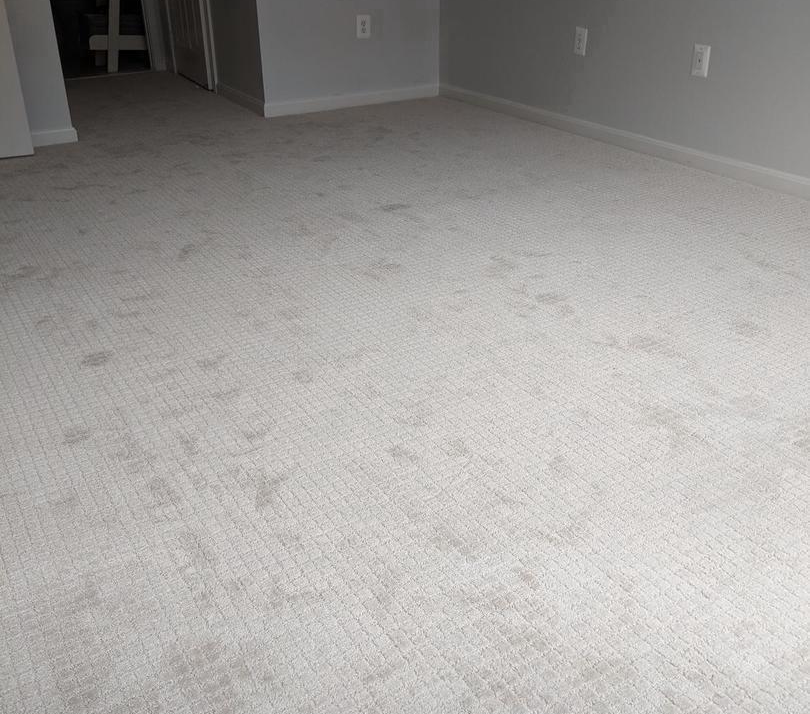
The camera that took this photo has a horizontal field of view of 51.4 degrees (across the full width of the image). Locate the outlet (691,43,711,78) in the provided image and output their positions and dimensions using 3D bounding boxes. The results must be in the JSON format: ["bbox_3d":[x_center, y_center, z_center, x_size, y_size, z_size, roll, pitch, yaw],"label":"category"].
[{"bbox_3d":[1.305,-1.301,3.708,0.010,0.122,0.080,-16,31,-27],"label":"outlet"}]

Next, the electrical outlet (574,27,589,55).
[{"bbox_3d":[0.896,-1.606,4.290,0.010,0.122,0.080,-16,31,-27],"label":"electrical outlet"}]

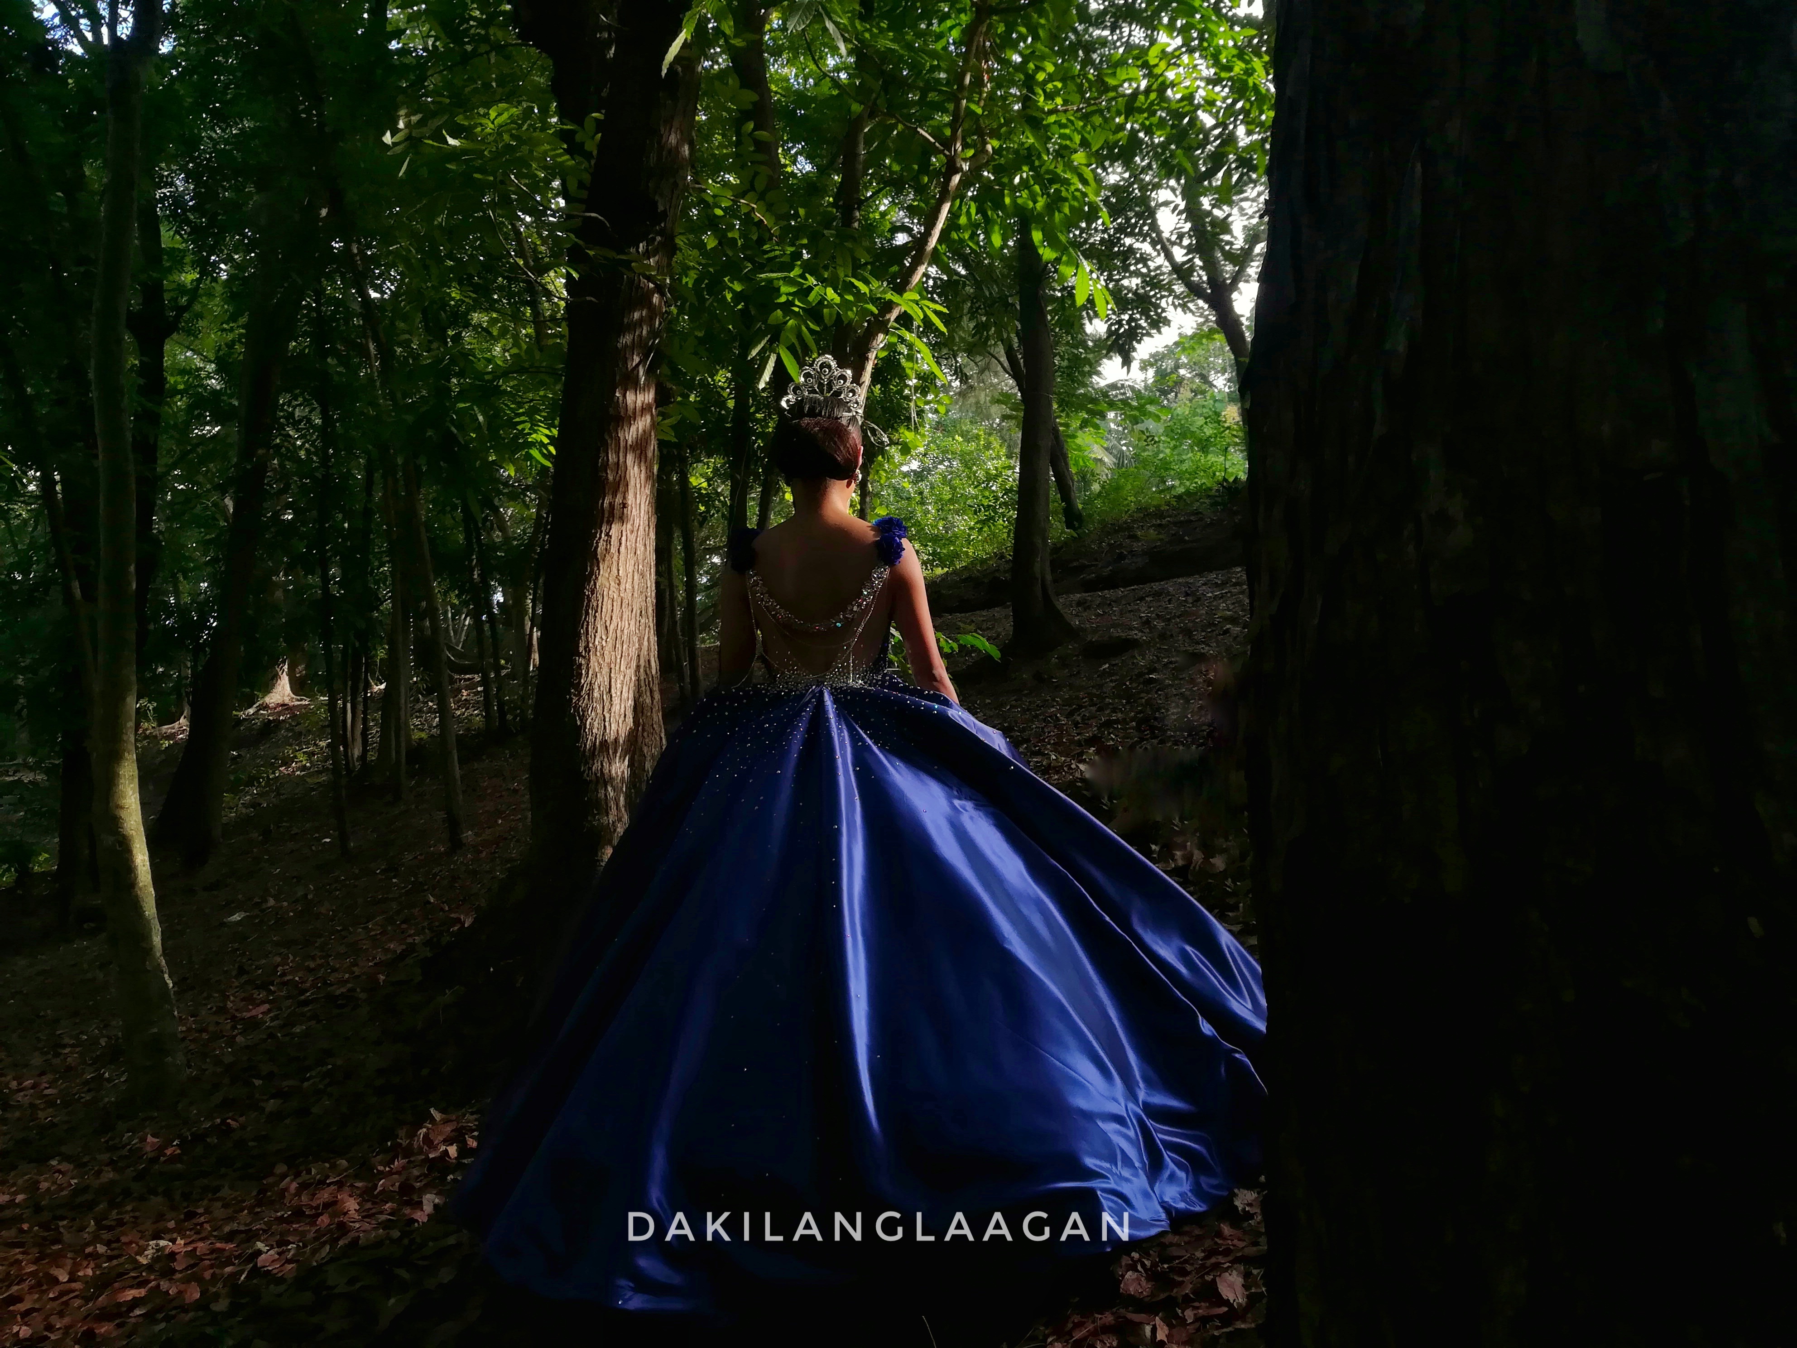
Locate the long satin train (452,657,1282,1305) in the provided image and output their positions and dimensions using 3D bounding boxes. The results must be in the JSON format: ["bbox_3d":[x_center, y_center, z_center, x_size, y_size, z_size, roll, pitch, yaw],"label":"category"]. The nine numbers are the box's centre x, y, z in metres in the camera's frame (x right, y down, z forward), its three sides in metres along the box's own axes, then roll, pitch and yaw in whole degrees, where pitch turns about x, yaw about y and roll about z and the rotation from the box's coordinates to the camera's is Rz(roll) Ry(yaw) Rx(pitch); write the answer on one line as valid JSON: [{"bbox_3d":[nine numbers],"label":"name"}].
[{"bbox_3d":[-0.030,0.510,2.720,1.600,1.020,1.250,0,3,0],"label":"long satin train"}]

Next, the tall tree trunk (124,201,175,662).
[{"bbox_3d":[-5.161,-1.664,9.300,0.220,3.260,0.220,2,2,0],"label":"tall tree trunk"}]

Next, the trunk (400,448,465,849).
[{"bbox_3d":[-2.317,-0.125,6.700,0.130,2.000,0.130,-7,2,0],"label":"trunk"}]

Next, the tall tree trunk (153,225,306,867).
[{"bbox_3d":[-3.391,-0.653,6.900,0.300,3.310,0.300,8,2,0],"label":"tall tree trunk"}]

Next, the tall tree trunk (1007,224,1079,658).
[{"bbox_3d":[0.993,-1.640,9.500,0.400,3.050,0.400,-1,2,0],"label":"tall tree trunk"}]

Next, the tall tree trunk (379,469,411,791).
[{"bbox_3d":[-3.058,-0.226,8.200,0.160,2.000,0.160,-2,2,0],"label":"tall tree trunk"}]

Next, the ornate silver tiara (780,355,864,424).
[{"bbox_3d":[-0.156,-0.581,2.750,0.170,0.135,0.130,1,3,15],"label":"ornate silver tiara"}]

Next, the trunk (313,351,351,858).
[{"bbox_3d":[-2.854,-0.350,6.800,0.110,2.550,0.110,-3,2,0],"label":"trunk"}]

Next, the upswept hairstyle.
[{"bbox_3d":[-0.166,-0.460,2.720,0.175,0.155,0.190,1,3,15],"label":"upswept hairstyle"}]

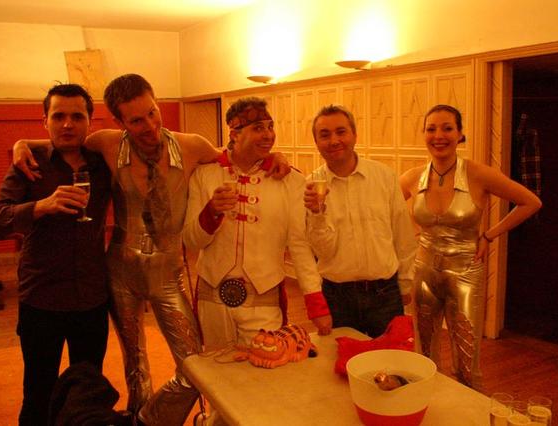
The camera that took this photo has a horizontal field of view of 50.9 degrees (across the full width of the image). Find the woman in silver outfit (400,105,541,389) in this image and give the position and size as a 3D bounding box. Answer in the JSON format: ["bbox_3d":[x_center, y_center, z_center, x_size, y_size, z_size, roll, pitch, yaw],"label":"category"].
[{"bbox_3d":[0.910,0.344,2.801,0.630,1.690,0.370,2,9,24],"label":"woman in silver outfit"}]

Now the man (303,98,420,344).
[{"bbox_3d":[0.373,0.361,2.720,0.530,1.710,0.420,-1,8,6],"label":"man"}]

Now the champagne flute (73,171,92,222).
[{"bbox_3d":[-0.685,-0.057,2.050,0.058,0.178,0.058,-2,8,0],"label":"champagne flute"}]

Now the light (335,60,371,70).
[{"bbox_3d":[0.637,-1.319,5.300,0.200,0.070,0.370,-7,10,-32],"label":"light"}]

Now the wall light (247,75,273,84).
[{"bbox_3d":[-0.244,-1.515,6.675,0.200,0.070,0.370,-7,10,-32],"label":"wall light"}]

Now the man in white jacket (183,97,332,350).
[{"bbox_3d":[-0.088,0.385,2.510,0.600,1.750,0.430,-1,8,3],"label":"man in white jacket"}]

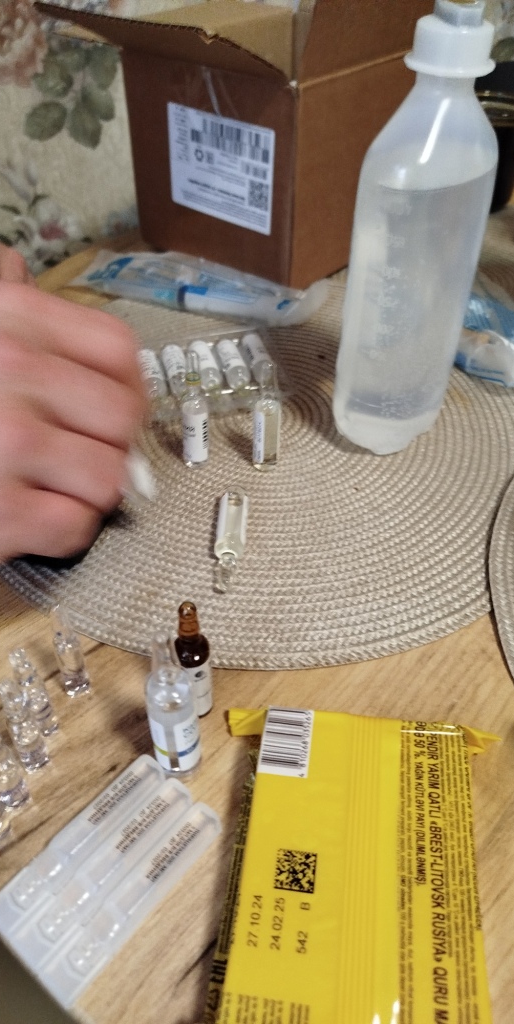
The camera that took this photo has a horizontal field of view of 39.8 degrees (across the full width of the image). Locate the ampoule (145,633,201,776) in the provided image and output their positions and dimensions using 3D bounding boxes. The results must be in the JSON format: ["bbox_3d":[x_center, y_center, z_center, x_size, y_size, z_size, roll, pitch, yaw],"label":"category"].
[{"bbox_3d":[-0.032,0.072,0.267,0.018,0.081,0.018,0,43,0],"label":"ampoule"}]

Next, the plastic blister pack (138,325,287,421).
[{"bbox_3d":[-0.032,-0.100,0.495,0.097,0.017,0.090,-11,44,-12],"label":"plastic blister pack"}]

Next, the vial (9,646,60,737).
[{"bbox_3d":[-0.090,0.072,0.285,0.011,0.056,0.011,0,43,0],"label":"vial"}]

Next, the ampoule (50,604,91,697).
[{"bbox_3d":[-0.080,0.058,0.300,0.011,0.056,0.011,0,43,0],"label":"ampoule"}]

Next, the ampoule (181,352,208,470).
[{"bbox_3d":[-0.036,-0.060,0.408,0.015,0.076,0.015,0,43,0],"label":"ampoule"}]

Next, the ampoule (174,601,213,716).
[{"bbox_3d":[-0.026,0.059,0.291,0.015,0.068,0.015,0,43,0],"label":"ampoule"}]

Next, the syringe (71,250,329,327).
[{"bbox_3d":[-0.050,-0.188,0.585,0.208,0.022,0.060,16,45,16],"label":"syringe"}]

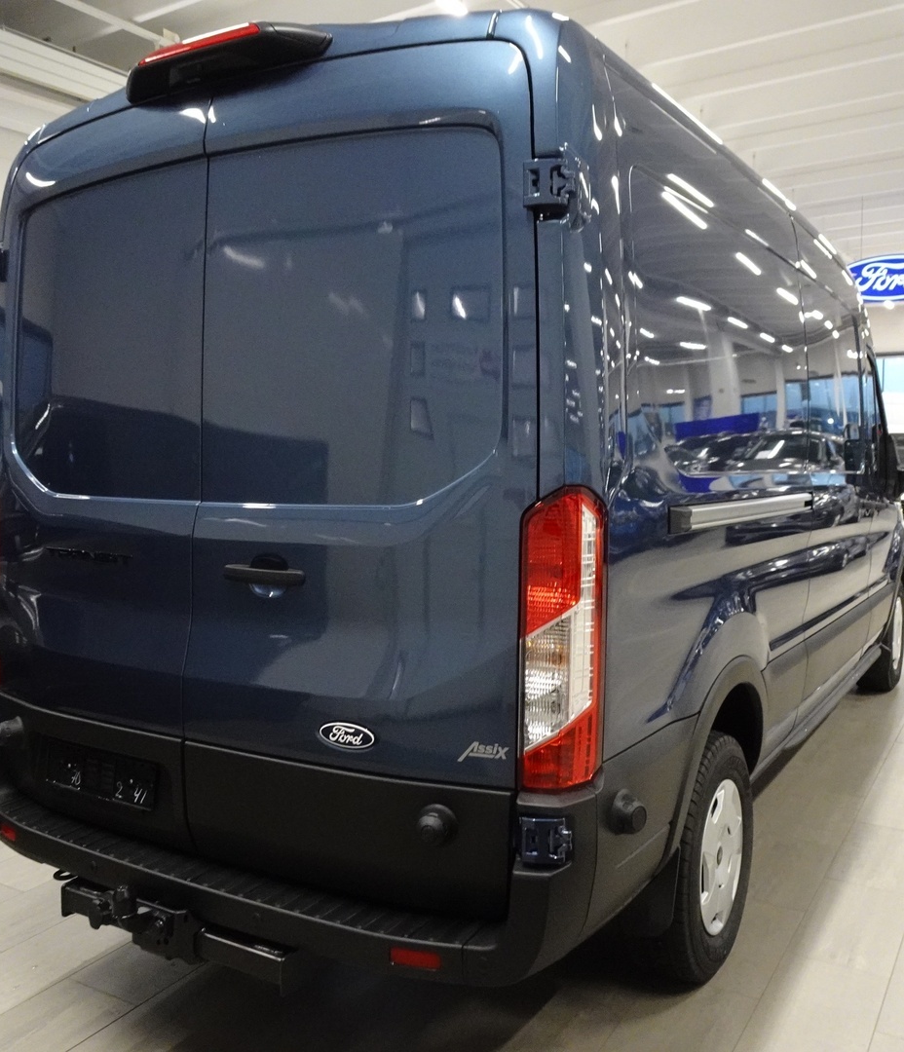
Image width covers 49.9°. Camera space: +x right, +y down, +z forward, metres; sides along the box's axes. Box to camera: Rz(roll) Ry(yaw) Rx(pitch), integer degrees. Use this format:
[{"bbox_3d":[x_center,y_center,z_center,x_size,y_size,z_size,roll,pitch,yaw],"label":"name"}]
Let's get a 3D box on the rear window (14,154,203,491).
[{"bbox_3d":[-0.933,-0.483,2.589,0.790,0.810,0.040,3,3,35],"label":"rear window"}]

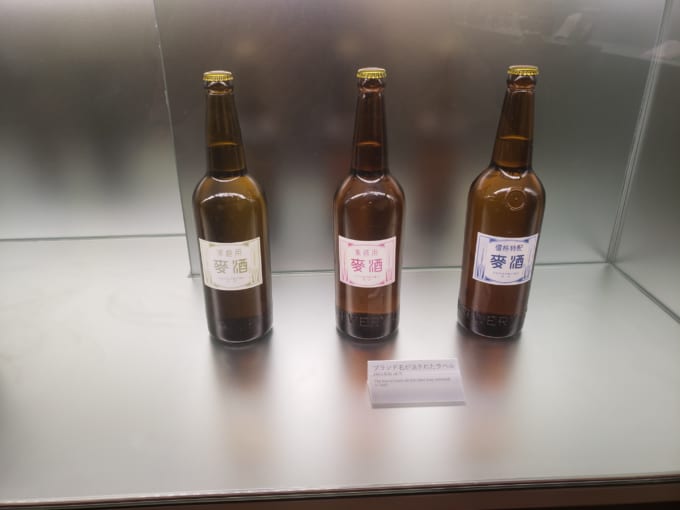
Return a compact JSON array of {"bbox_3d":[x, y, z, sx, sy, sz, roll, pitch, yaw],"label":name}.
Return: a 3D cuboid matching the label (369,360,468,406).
[{"bbox_3d":[0.073,0.122,0.489,0.088,0.025,0.039,-1,24,-2],"label":"label"}]

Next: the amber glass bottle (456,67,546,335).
[{"bbox_3d":[0.179,-0.051,0.552,0.077,0.286,0.077,4,25,9],"label":"amber glass bottle"}]

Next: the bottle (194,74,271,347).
[{"bbox_3d":[-0.116,-0.047,0.549,0.077,0.286,0.077,-2,24,-4],"label":"bottle"}]

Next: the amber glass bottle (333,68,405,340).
[{"bbox_3d":[0.032,-0.050,0.554,0.077,0.286,0.077,2,24,5],"label":"amber glass bottle"}]

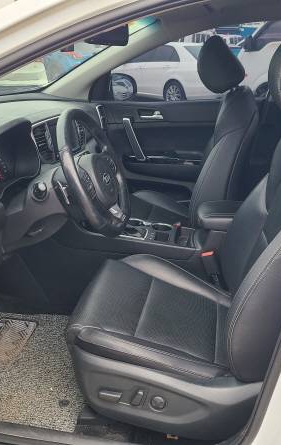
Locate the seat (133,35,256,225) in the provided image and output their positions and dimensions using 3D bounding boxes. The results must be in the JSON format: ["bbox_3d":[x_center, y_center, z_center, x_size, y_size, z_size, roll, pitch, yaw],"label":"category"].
[{"bbox_3d":[0.216,-0.272,1.940,0.620,1.005,0.520,6,22,10],"label":"seat"}]

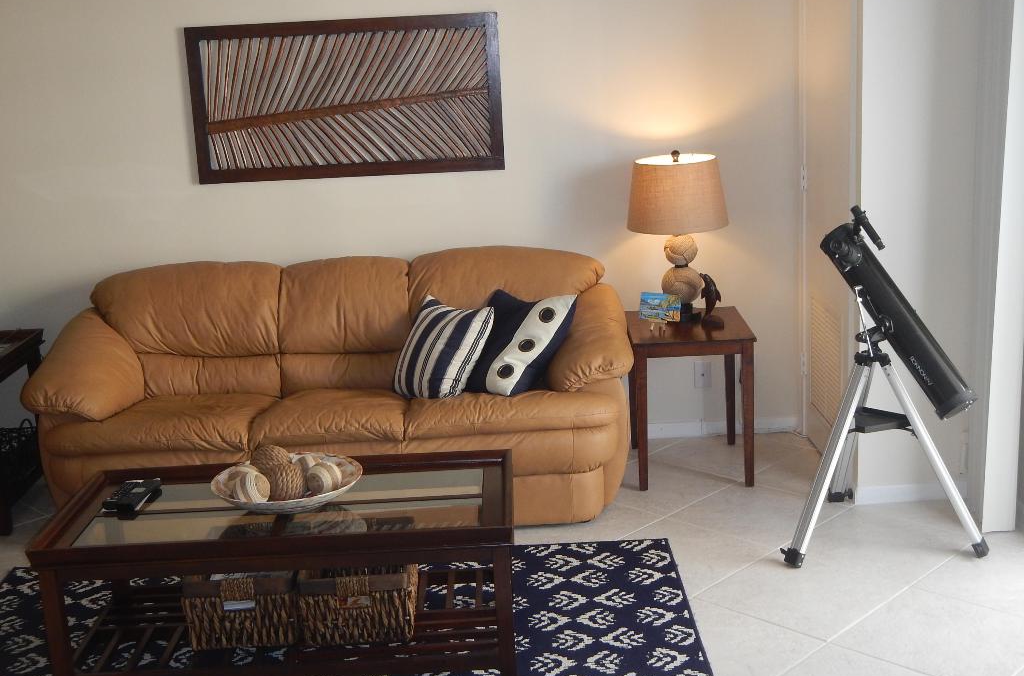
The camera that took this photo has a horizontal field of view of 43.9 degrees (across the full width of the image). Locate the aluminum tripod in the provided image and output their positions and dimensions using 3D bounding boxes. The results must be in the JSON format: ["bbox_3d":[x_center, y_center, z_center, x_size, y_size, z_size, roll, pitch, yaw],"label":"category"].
[{"bbox_3d":[1.177,0.251,4.151,0.650,0.820,0.610,-3,13,1],"label":"aluminum tripod"}]

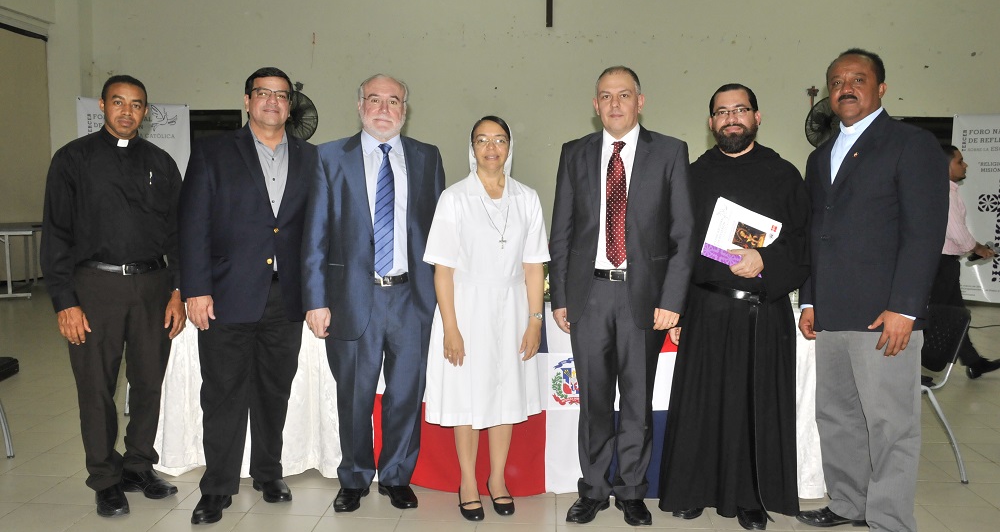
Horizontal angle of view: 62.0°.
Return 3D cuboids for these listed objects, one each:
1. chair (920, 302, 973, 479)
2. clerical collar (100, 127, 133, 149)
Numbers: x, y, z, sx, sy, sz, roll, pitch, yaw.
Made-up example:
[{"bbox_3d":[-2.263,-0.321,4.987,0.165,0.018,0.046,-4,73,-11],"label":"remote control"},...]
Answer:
[{"bbox_3d":[1.767,0.555,3.858,0.530,0.790,0.510,-1,5,-15],"label":"chair"},{"bbox_3d":[-1.476,-0.503,3.245,0.140,0.085,0.140,-2,6,-28],"label":"clerical collar"}]

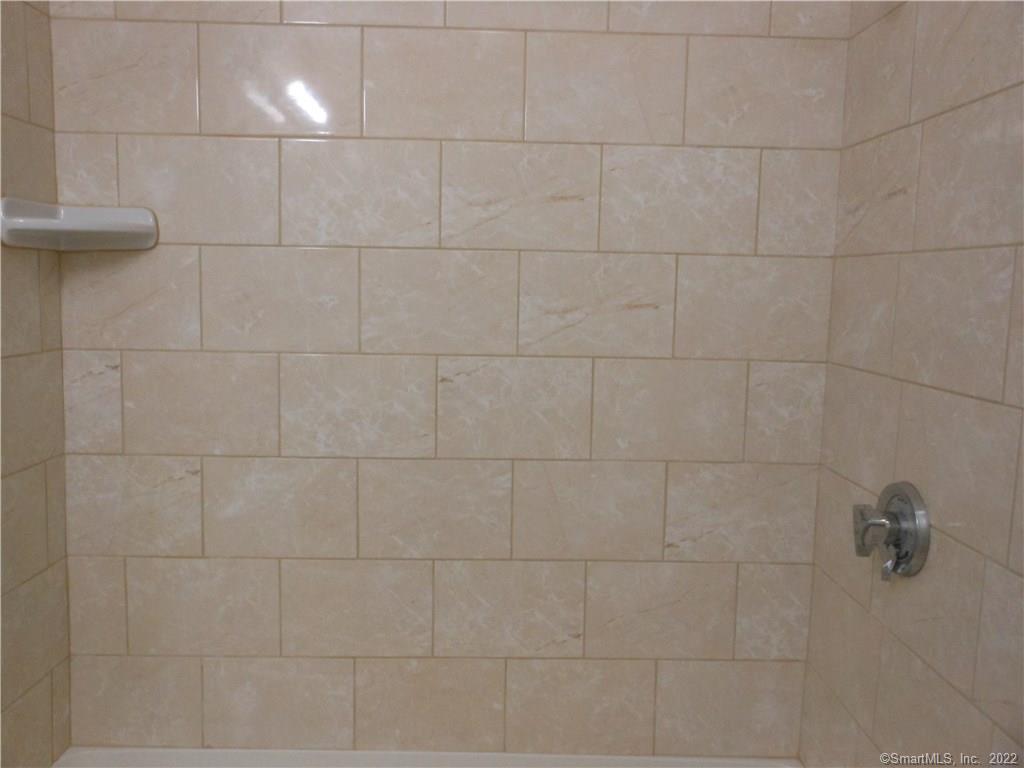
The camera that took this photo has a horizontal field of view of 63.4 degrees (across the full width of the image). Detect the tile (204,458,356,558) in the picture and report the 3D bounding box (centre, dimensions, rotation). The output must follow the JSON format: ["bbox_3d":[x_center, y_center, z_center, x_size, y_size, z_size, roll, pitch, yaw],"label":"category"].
[{"bbox_3d":[-0.460,0.245,1.652,0.304,0.203,0.009,1,5,-1],"label":"tile"}]

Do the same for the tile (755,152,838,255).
[{"bbox_3d":[0.551,-0.347,1.594,0.151,0.199,0.009,1,7,-1],"label":"tile"}]

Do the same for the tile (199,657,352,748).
[{"bbox_3d":[-0.472,0.650,1.691,0.304,0.197,0.009,1,5,-1],"label":"tile"}]

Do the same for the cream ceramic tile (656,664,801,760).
[{"bbox_3d":[0.444,0.665,1.698,0.300,0.202,0.010,1,6,-2],"label":"cream ceramic tile"}]

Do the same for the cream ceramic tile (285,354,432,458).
[{"bbox_3d":[-0.298,0.044,1.616,0.301,0.200,0.010,1,6,-2],"label":"cream ceramic tile"}]

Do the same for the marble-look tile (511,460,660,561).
[{"bbox_3d":[0.154,0.254,1.667,0.304,0.203,0.009,1,5,-1],"label":"marble-look tile"}]

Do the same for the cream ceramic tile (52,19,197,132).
[{"bbox_3d":[-0.716,-0.570,1.544,0.264,0.200,0.010,1,6,-2],"label":"cream ceramic tile"}]

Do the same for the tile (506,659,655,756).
[{"bbox_3d":[0.141,0.662,1.703,0.305,0.200,0.009,1,7,-1],"label":"tile"}]

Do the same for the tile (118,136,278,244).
[{"bbox_3d":[-0.588,-0.365,1.563,0.301,0.200,0.010,1,7,-1],"label":"tile"}]

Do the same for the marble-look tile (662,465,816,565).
[{"bbox_3d":[0.459,0.258,1.659,0.304,0.200,0.010,1,6,-2],"label":"marble-look tile"}]

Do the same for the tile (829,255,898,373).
[{"bbox_3d":[0.628,-0.127,1.482,0.010,0.200,0.257,1,7,-1],"label":"tile"}]

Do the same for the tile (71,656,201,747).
[{"bbox_3d":[-0.750,0.636,1.662,0.259,0.188,0.010,1,6,-2],"label":"tile"}]

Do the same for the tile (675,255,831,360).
[{"bbox_3d":[0.471,-0.147,1.616,0.302,0.200,0.009,1,7,-1],"label":"tile"}]

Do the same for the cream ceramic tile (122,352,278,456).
[{"bbox_3d":[-0.603,0.039,1.614,0.300,0.201,0.009,1,7,-1],"label":"cream ceramic tile"}]

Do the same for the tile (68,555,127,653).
[{"bbox_3d":[-0.831,0.442,1.663,0.115,0.203,0.009,1,5,-1],"label":"tile"}]

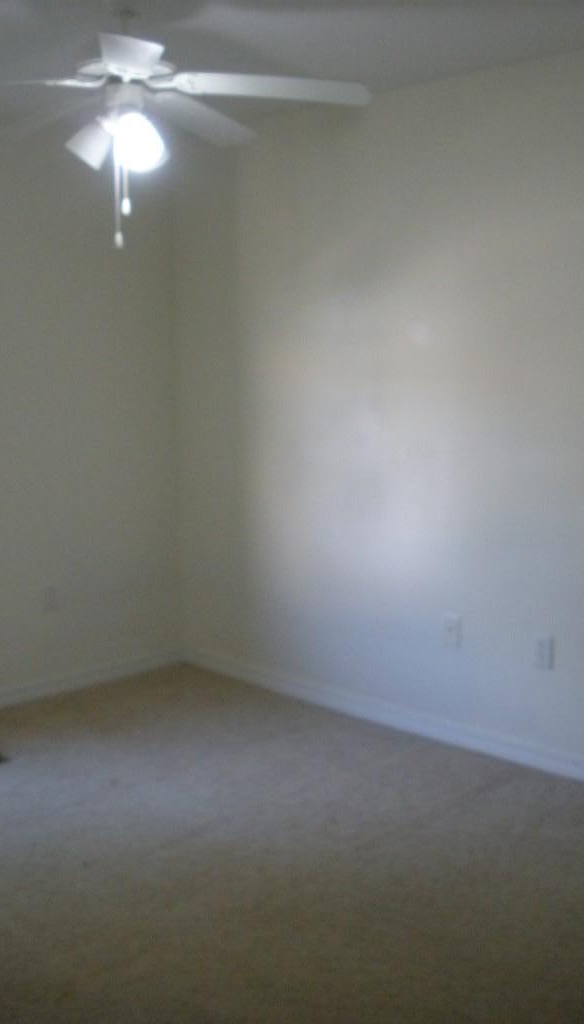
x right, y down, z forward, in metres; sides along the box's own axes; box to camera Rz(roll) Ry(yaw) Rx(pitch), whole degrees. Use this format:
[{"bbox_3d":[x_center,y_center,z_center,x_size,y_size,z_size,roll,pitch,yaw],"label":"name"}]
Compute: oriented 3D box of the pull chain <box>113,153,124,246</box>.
[{"bbox_3d":[-0.481,-0.866,2.950,0.022,0.271,0.022,-1,8,-8],"label":"pull chain"}]

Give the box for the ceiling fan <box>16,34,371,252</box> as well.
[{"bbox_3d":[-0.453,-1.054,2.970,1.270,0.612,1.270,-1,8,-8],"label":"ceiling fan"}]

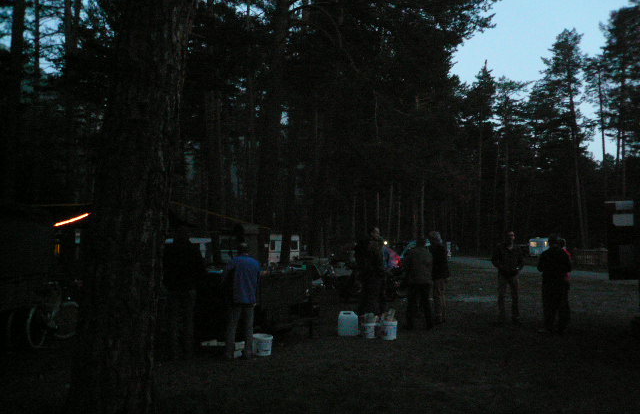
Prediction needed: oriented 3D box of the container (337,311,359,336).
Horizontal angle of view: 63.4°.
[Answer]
[{"bbox_3d":[0.466,1.927,8.550,0.325,0.395,0.220,0,-4,-3],"label":"container"}]

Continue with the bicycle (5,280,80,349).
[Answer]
[{"bbox_3d":[-4.200,1.635,8.050,0.580,1.030,1.750,0,-4,-7],"label":"bicycle"}]

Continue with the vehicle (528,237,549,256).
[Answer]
[{"bbox_3d":[28.238,5.074,66.000,2.200,2.450,4.800,-3,-5,37],"label":"vehicle"}]

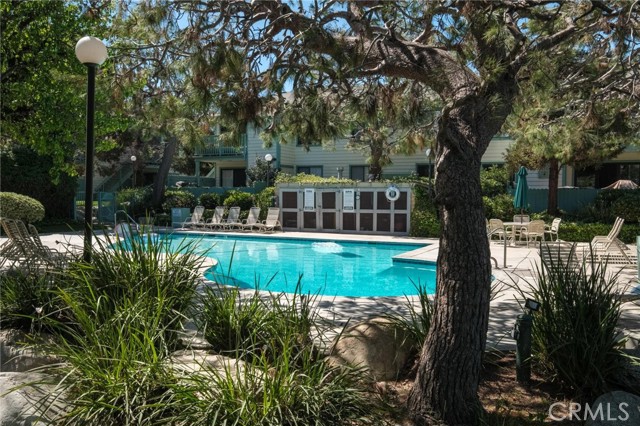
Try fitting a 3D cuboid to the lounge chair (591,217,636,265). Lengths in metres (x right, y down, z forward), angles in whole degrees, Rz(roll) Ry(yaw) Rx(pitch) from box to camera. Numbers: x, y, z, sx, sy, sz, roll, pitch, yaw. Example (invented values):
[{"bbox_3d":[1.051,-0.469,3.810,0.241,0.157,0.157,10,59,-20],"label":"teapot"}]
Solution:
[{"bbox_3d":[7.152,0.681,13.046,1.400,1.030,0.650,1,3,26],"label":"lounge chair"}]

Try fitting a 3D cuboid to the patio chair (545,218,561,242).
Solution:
[{"bbox_3d":[7.941,0.573,17.646,0.560,0.820,0.540,-1,3,-17],"label":"patio chair"}]

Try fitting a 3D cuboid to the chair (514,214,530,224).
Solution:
[{"bbox_3d":[6.978,0.544,17.800,0.580,0.860,0.600,1,3,14],"label":"chair"}]

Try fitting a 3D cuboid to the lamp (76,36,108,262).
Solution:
[{"bbox_3d":[-2.745,-0.482,6.150,0.380,3.250,0.380,0,2,0],"label":"lamp"}]

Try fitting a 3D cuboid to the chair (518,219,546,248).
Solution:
[{"bbox_3d":[6.624,0.628,16.100,0.580,0.840,0.600,0,3,-8],"label":"chair"}]

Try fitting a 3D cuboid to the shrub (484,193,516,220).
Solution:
[{"bbox_3d":[6.720,-0.093,19.400,1.450,1.355,1.250,0,2,0],"label":"shrub"}]

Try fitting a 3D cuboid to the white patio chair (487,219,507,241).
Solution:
[{"bbox_3d":[5.697,0.615,16.400,0.600,0.840,0.580,-2,3,-38],"label":"white patio chair"}]

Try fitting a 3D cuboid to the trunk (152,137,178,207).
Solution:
[{"bbox_3d":[-7.735,-1.845,25.742,1.250,4.100,0.800,0,3,0],"label":"trunk"}]

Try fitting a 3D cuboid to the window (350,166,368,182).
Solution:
[{"bbox_3d":[2.028,-1.906,26.740,1.050,1.130,0.100,1,3,28],"label":"window"}]

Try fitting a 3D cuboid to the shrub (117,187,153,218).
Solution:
[{"bbox_3d":[-9.360,-0.465,26.006,1.650,1.720,1.400,1,3,15],"label":"shrub"}]

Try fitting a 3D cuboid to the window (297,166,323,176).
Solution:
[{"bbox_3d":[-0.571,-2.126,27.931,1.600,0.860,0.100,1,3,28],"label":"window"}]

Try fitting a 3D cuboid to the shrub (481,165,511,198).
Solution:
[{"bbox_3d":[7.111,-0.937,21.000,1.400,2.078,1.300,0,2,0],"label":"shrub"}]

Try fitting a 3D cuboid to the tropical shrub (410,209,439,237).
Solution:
[{"bbox_3d":[3.972,0.385,19.439,1.050,1.030,0.900,0,3,0],"label":"tropical shrub"}]

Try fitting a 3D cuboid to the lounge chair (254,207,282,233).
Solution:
[{"bbox_3d":[-2.166,0.286,22.100,0.660,1.000,1.550,1,3,28],"label":"lounge chair"}]

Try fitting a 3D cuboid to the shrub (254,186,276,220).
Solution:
[{"bbox_3d":[-2.494,-0.346,23.800,1.100,1.755,1.050,0,2,0],"label":"shrub"}]

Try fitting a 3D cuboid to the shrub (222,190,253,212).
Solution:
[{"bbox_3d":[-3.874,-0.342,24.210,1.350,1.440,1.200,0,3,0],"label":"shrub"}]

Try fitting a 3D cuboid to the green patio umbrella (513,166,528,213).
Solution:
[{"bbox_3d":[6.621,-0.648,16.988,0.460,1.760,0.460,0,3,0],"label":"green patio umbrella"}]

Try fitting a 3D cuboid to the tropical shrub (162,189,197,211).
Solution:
[{"bbox_3d":[-6.898,-0.443,25.307,1.550,1.340,1.300,0,3,0],"label":"tropical shrub"}]

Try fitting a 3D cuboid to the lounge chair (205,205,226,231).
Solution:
[{"bbox_3d":[-4.779,0.242,22.836,0.650,1.000,1.550,1,3,29],"label":"lounge chair"}]

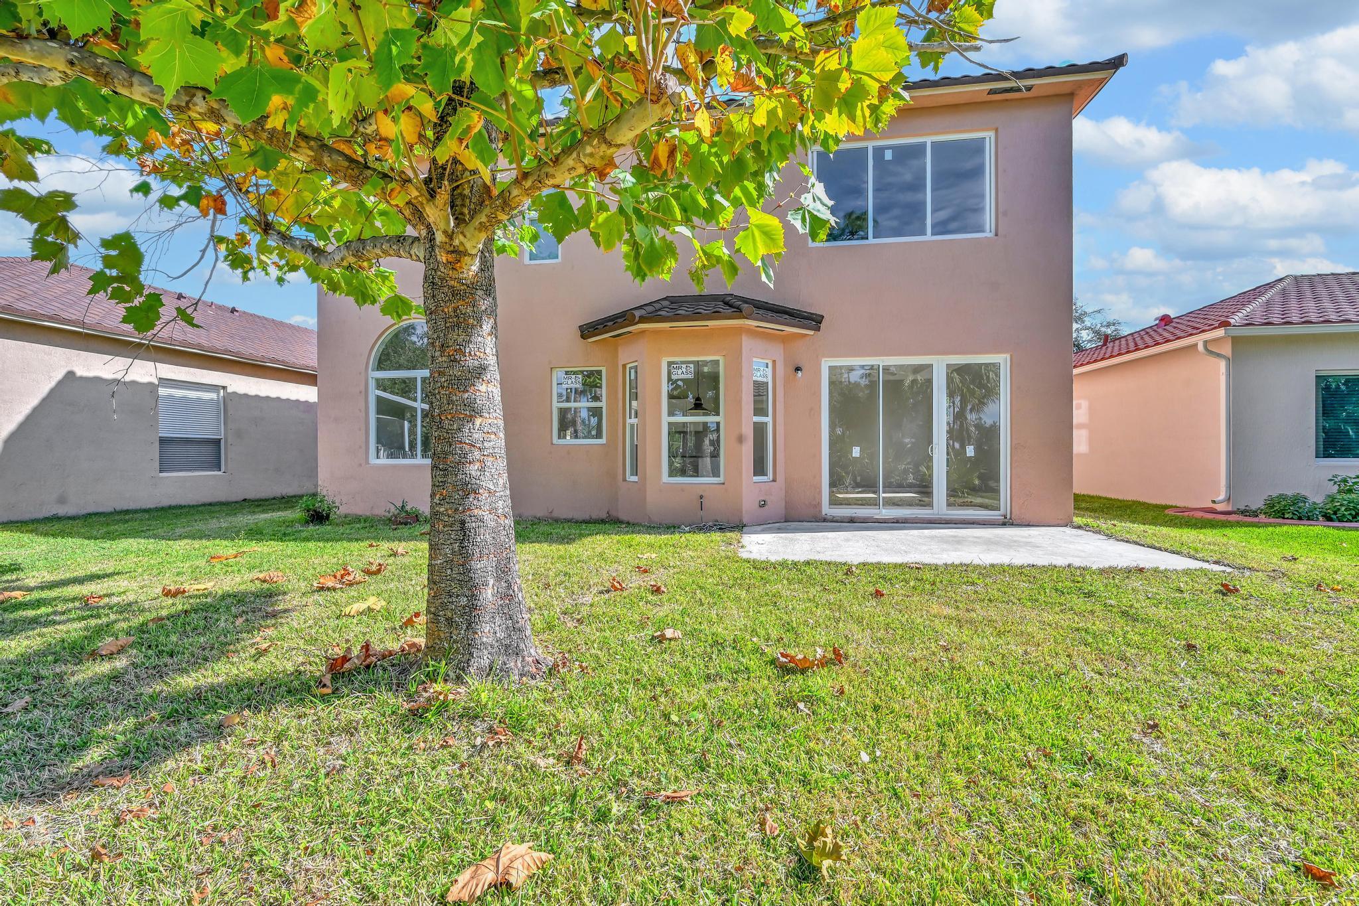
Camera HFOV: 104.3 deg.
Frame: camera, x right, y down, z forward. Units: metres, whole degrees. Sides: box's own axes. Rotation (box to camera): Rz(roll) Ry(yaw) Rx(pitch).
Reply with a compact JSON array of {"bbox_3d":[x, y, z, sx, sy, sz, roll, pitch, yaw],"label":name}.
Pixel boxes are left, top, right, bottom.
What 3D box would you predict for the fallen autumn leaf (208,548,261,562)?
[{"bbox_3d":[-4.647,1.061,5.500,0.380,0.070,0.240,0,0,-44],"label":"fallen autumn leaf"}]

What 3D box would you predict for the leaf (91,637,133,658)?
[{"bbox_3d":[-3.254,1.115,3.030,0.230,0.060,0.190,0,0,-40],"label":"leaf"}]

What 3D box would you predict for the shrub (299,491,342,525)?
[{"bbox_3d":[-5.722,0.861,8.400,0.560,0.540,0.540,0,0,-34],"label":"shrub"}]

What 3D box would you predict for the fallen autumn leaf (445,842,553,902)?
[{"bbox_3d":[-0.494,1.154,1.450,0.270,0.060,0.180,0,0,-27],"label":"fallen autumn leaf"}]

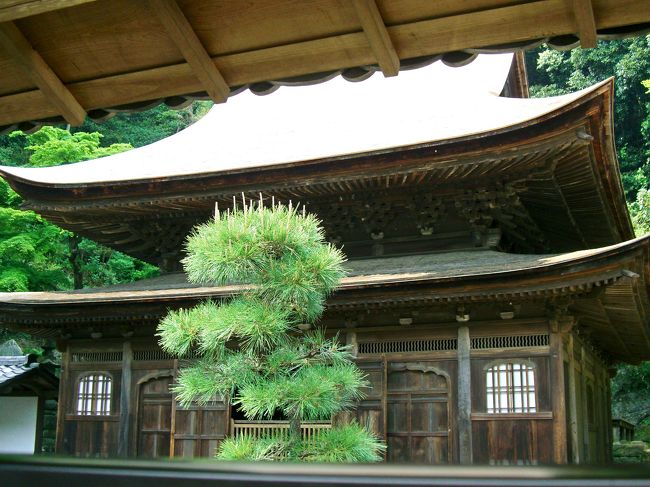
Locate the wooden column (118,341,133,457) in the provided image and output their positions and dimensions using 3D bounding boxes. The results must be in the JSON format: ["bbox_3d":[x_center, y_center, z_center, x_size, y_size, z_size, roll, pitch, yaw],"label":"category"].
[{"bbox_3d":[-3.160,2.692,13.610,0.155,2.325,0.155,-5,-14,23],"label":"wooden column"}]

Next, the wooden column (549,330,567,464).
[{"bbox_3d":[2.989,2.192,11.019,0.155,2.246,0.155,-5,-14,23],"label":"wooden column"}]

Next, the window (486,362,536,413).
[{"bbox_3d":[2.438,1.888,11.330,0.640,0.661,0.080,-5,-14,23],"label":"window"}]

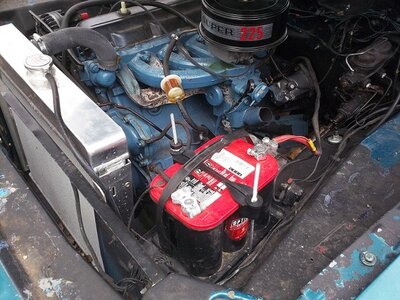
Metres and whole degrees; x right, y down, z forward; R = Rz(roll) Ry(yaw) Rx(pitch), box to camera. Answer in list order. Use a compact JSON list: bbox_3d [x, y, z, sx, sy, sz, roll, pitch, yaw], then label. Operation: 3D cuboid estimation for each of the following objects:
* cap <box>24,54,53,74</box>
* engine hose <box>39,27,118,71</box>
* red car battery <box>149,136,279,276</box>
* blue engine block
[{"bbox_3d":[-0.361,-0.192,0.985,0.061,0.022,0.061,-1,41,1],"label":"cap"},{"bbox_3d":[-0.324,-0.259,1.155,0.175,0.110,0.120,-26,47,-25],"label":"engine hose"},{"bbox_3d":[0.036,0.114,0.969,0.175,0.188,0.254,32,52,33],"label":"red car battery"},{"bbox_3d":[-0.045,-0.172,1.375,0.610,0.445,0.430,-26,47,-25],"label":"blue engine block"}]

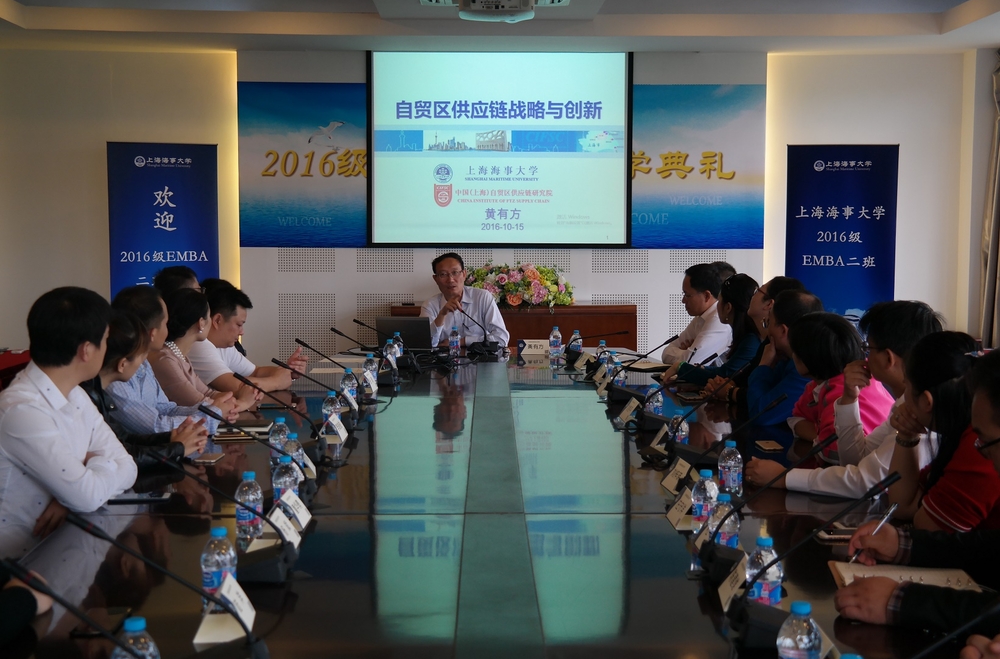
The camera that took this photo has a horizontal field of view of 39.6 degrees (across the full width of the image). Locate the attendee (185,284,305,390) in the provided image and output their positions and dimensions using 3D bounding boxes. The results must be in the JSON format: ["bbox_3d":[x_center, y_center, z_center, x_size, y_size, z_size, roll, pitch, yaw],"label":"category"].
[{"bbox_3d":[-1.088,0.426,5.800,0.660,1.210,0.520,0,4,3],"label":"attendee"}]

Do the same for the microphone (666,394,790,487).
[{"bbox_3d":[0.604,0.291,3.614,0.295,0.247,0.120,0,4,0],"label":"microphone"}]

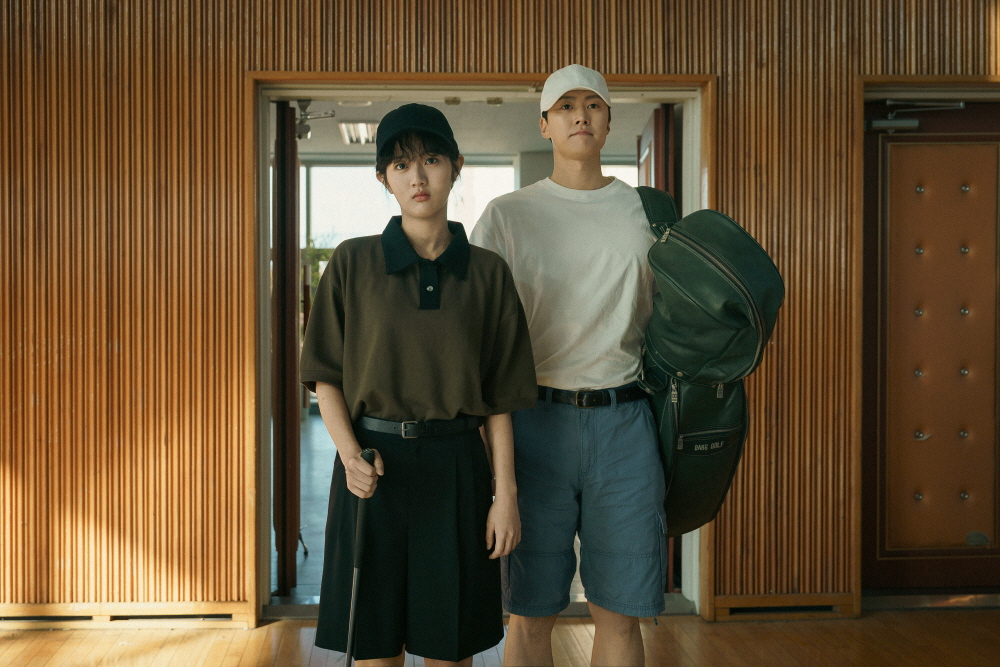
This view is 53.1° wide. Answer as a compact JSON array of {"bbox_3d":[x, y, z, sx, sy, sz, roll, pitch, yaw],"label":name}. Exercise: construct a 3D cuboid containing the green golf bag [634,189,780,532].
[{"bbox_3d":[0.465,0.085,2.380,0.280,0.880,0.300,-10,41,-10],"label":"green golf bag"}]

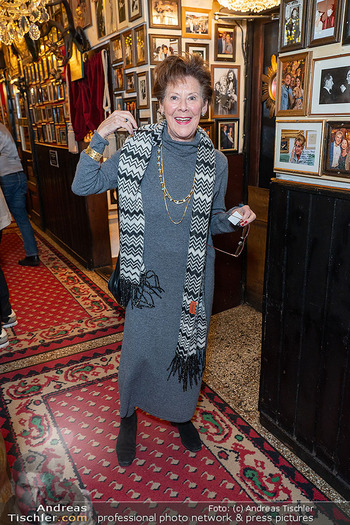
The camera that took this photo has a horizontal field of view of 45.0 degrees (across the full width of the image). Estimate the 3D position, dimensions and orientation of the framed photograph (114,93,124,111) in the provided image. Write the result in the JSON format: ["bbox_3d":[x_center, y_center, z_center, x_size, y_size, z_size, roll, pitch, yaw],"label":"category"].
[{"bbox_3d":[-0.414,-1.185,3.201,0.022,0.169,0.177,-12,21,-27],"label":"framed photograph"}]

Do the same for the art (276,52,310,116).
[{"bbox_3d":[0.463,-0.684,1.647,0.022,0.221,0.156,-11,20,-27],"label":"art"}]

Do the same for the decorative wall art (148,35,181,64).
[{"bbox_3d":[-0.062,-1.357,2.704,0.225,0.173,0.022,-12,21,-27],"label":"decorative wall art"}]

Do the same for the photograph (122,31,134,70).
[{"bbox_3d":[-0.305,-1.421,2.839,0.019,0.217,0.159,-11,20,-27],"label":"photograph"}]

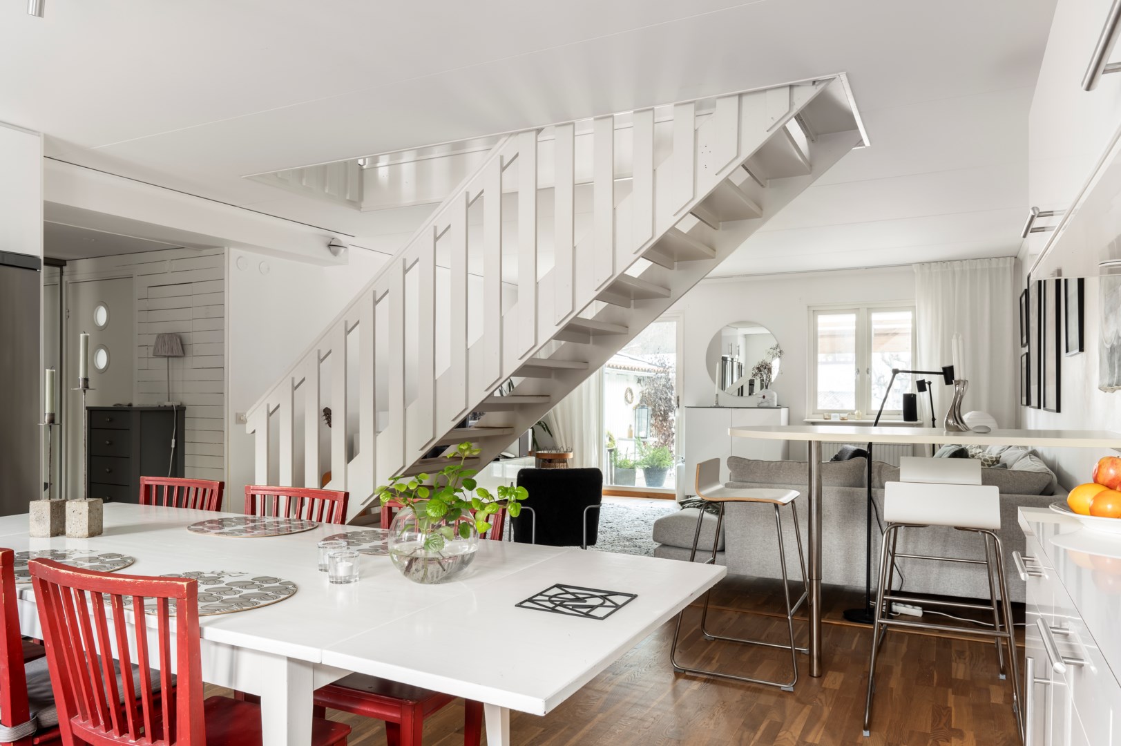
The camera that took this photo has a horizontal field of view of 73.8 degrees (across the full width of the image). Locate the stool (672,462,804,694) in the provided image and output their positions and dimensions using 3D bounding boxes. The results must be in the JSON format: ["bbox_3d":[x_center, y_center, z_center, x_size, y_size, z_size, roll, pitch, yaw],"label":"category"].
[{"bbox_3d":[0.817,0.838,3.318,0.510,0.890,0.500,0,-2,25],"label":"stool"}]

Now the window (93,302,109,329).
[{"bbox_3d":[-3.522,-0.443,5.727,0.212,0.212,0.050,0,-1,28],"label":"window"}]

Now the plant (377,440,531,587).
[{"bbox_3d":[-0.260,0.325,1.790,0.350,0.320,0.290,0,-1,0],"label":"plant"}]

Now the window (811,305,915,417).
[{"bbox_3d":[2.974,-0.115,7.368,0.990,1.090,0.100,-1,-2,28],"label":"window"}]

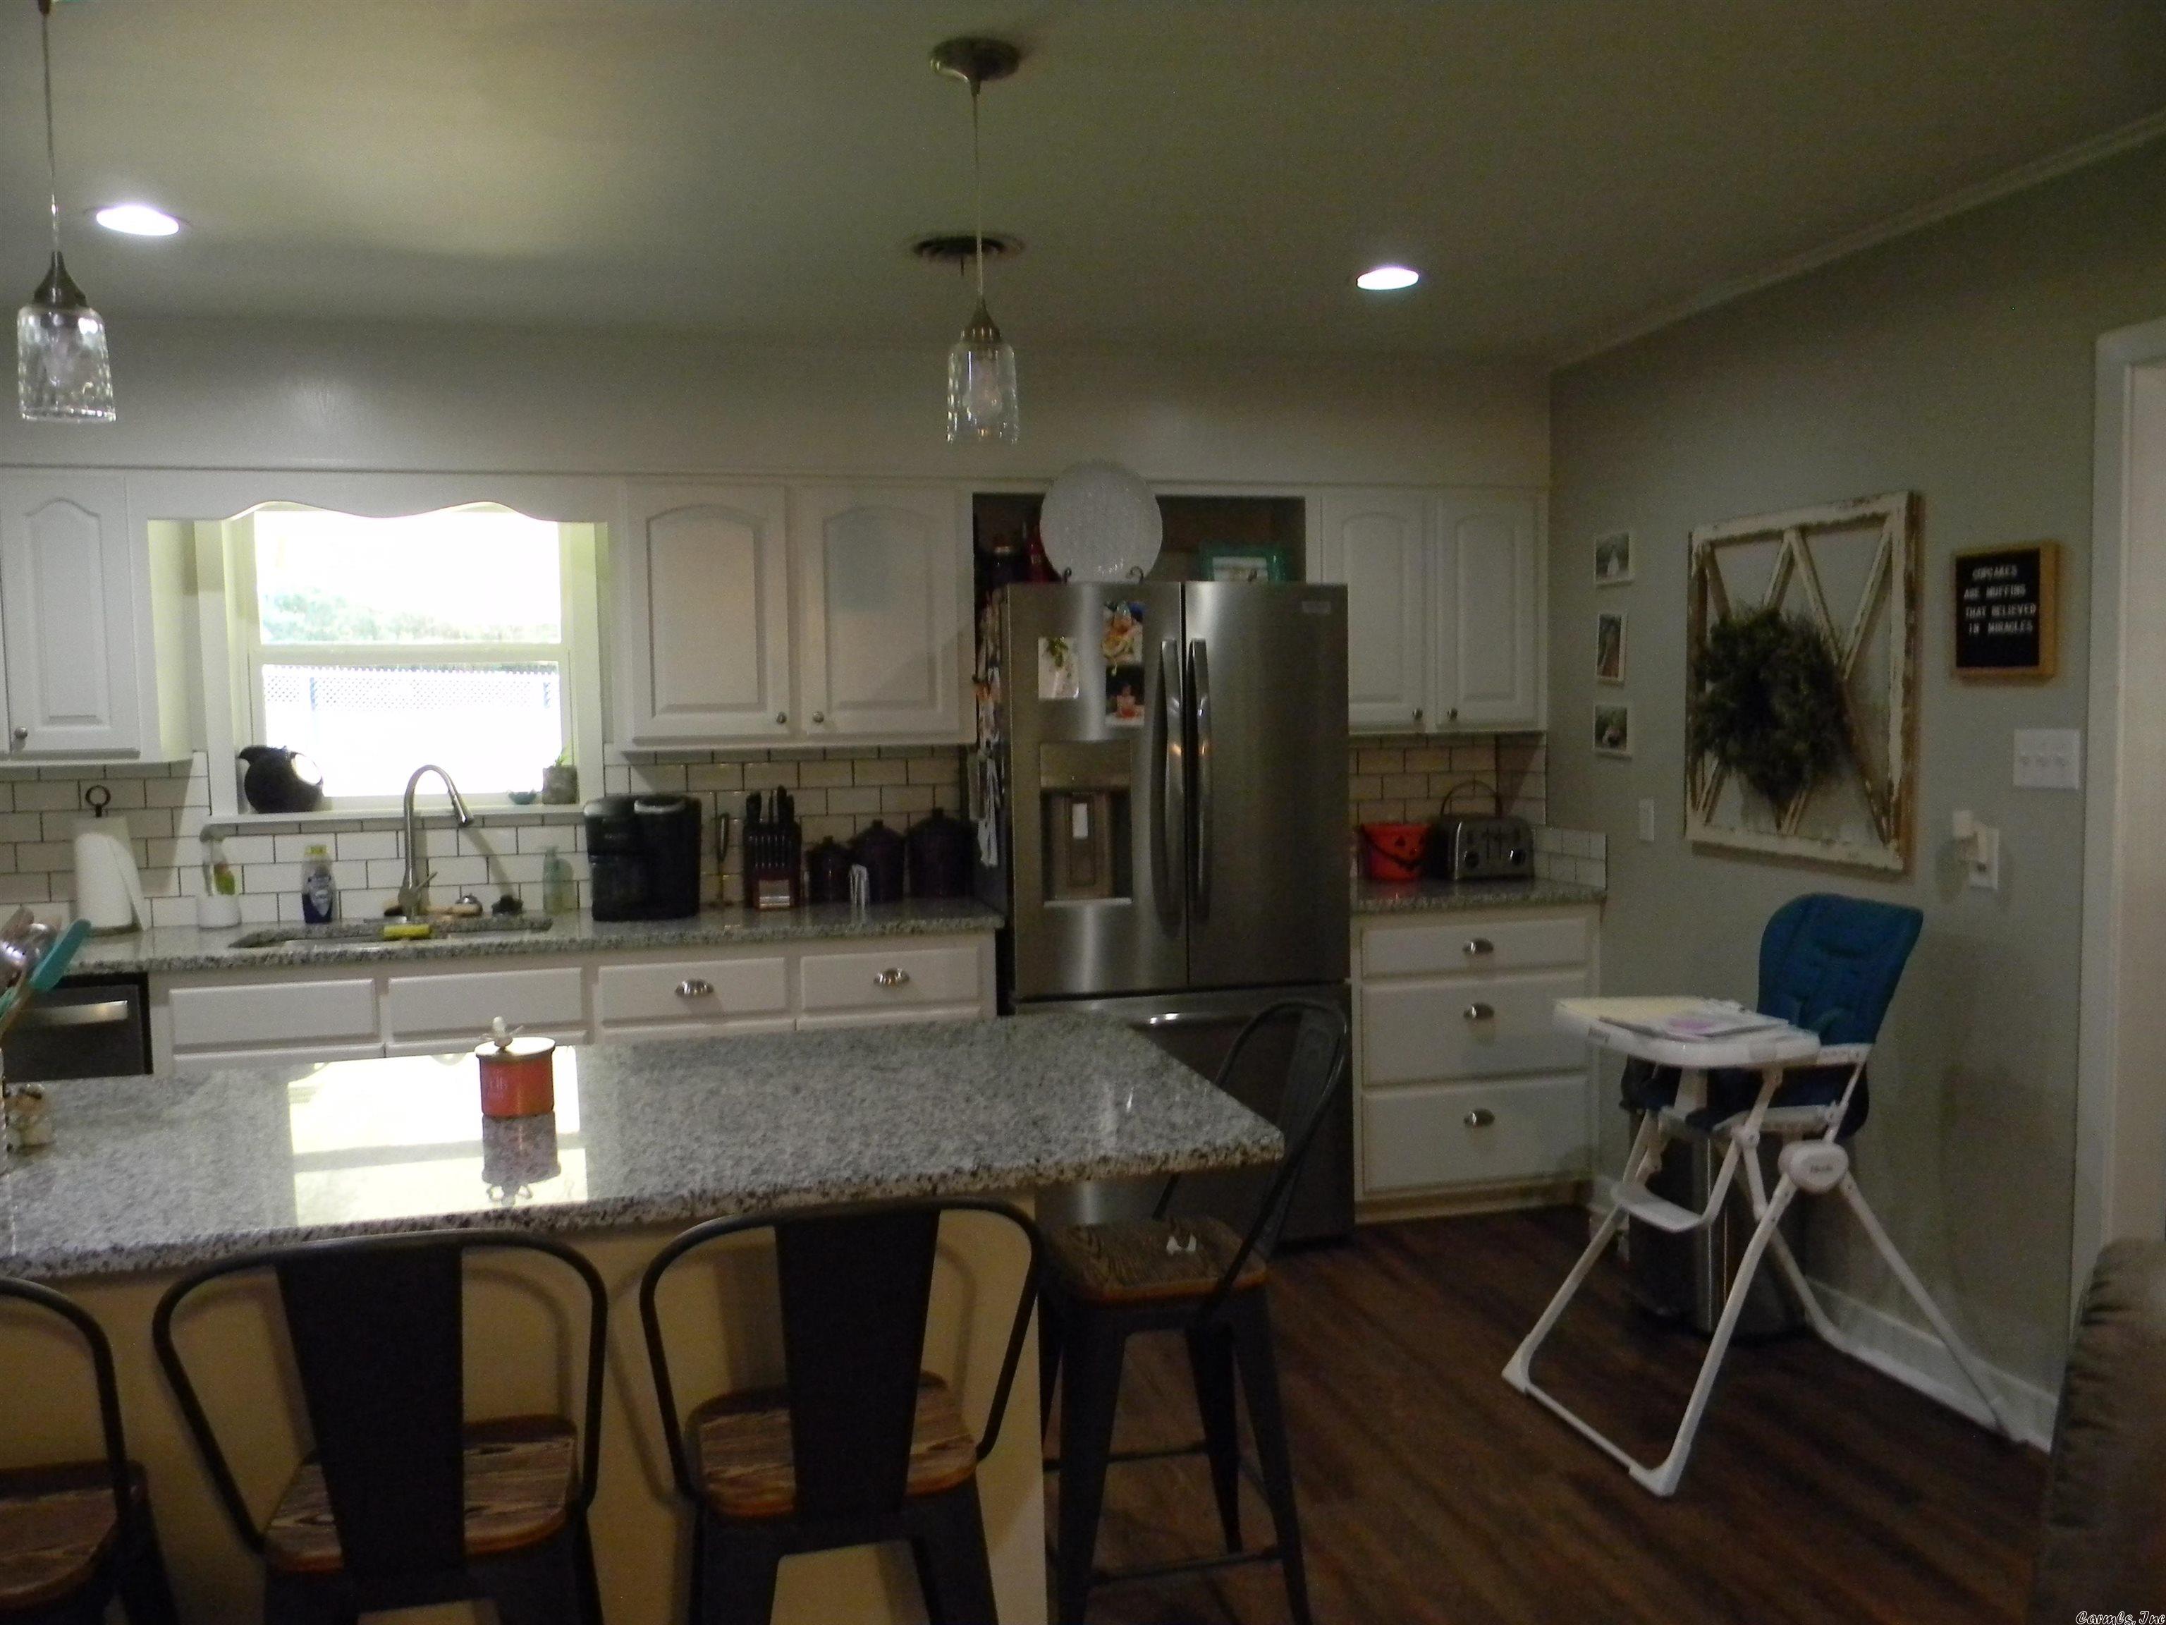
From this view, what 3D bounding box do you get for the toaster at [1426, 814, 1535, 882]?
[{"bbox_3d":[1.203,0.095,5.351,0.257,0.195,0.245,-2,4,-13],"label":"toaster"}]

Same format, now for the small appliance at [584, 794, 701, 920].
[{"bbox_3d":[-1.172,0.114,4.698,0.287,0.323,0.300,-2,3,-13],"label":"small appliance"}]

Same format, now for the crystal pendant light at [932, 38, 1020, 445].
[{"bbox_3d":[-0.157,-0.857,2.658,0.130,0.580,0.130,-2,4,-13],"label":"crystal pendant light"}]

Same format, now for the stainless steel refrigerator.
[{"bbox_3d":[0.192,0.275,4.845,0.912,1.763,0.735,-2,4,-13],"label":"stainless steel refrigerator"}]

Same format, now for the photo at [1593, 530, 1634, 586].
[{"bbox_3d":[1.439,-0.688,4.744,0.016,0.138,0.183,-2,3,-13],"label":"photo"}]

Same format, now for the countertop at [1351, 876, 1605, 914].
[{"bbox_3d":[1.005,0.229,5.090,0.761,0.035,0.652,-2,3,-13],"label":"countertop"}]

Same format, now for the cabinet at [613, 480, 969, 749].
[{"bbox_3d":[-0.788,-0.532,4.784,0.950,0.707,0.345,-2,3,-13],"label":"cabinet"}]

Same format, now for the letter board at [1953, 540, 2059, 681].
[{"bbox_3d":[1.784,-0.387,3.394,0.022,0.255,0.251,-2,4,-13],"label":"letter board"}]

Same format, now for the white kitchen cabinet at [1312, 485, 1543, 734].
[{"bbox_3d":[0.968,-0.594,5.224,0.746,0.712,0.325,-2,4,-13],"label":"white kitchen cabinet"}]

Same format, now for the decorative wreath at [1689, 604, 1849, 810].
[{"bbox_3d":[1.536,-0.238,3.922,0.150,0.456,0.450,-2,3,-13],"label":"decorative wreath"}]

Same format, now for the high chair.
[{"bbox_3d":[1.355,0.699,3.535,0.820,1.043,0.600,-2,4,-13],"label":"high chair"}]

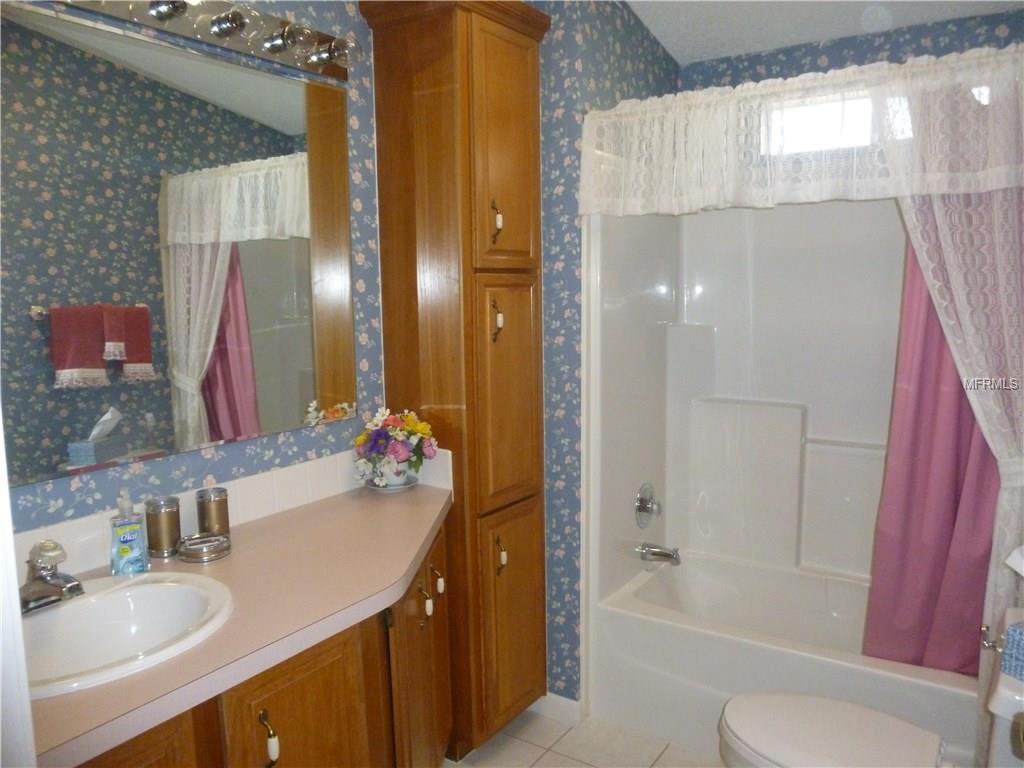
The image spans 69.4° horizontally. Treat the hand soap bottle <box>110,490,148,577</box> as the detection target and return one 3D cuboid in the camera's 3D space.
[{"bbox_3d":[-0.812,0.310,1.574,0.066,0.168,0.040,-7,9,-37],"label":"hand soap bottle"}]

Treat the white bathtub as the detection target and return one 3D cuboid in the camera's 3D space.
[{"bbox_3d":[1.078,0.932,2.329,1.520,0.430,0.710,4,9,35],"label":"white bathtub"}]

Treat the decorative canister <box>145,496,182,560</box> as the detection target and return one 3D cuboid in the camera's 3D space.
[{"bbox_3d":[-0.784,0.322,1.659,0.067,0.122,0.067,4,9,35],"label":"decorative canister"}]

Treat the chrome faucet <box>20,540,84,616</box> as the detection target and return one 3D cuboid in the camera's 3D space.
[{"bbox_3d":[-0.844,0.352,1.365,0.140,0.115,0.130,4,9,35],"label":"chrome faucet"}]

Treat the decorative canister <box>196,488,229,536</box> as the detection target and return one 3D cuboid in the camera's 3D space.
[{"bbox_3d":[-0.703,0.312,1.741,0.067,0.118,0.067,4,9,35],"label":"decorative canister"}]

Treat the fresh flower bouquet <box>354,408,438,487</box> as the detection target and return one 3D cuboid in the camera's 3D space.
[{"bbox_3d":[-0.339,0.195,2.169,0.230,0.230,0.220,-2,7,-9],"label":"fresh flower bouquet"}]

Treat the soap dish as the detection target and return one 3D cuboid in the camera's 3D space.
[{"bbox_3d":[-0.695,0.366,1.662,0.110,0.030,0.114,4,9,35],"label":"soap dish"}]

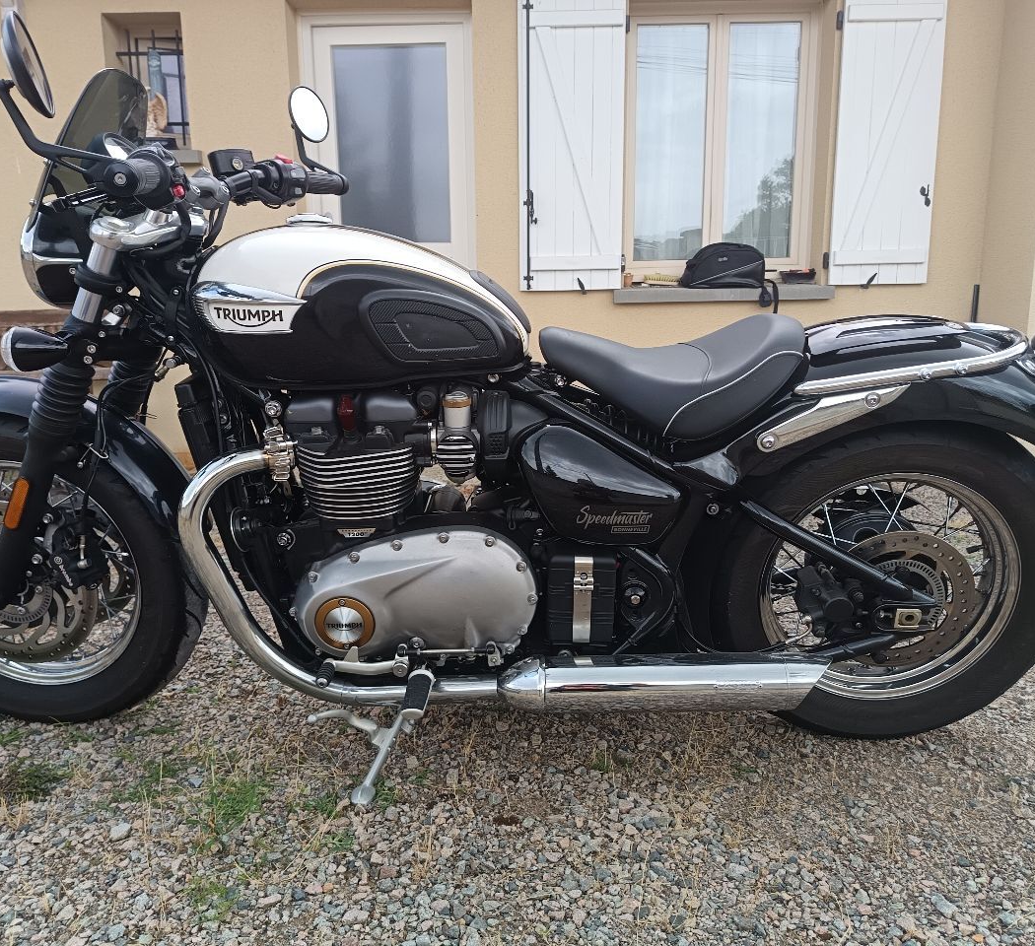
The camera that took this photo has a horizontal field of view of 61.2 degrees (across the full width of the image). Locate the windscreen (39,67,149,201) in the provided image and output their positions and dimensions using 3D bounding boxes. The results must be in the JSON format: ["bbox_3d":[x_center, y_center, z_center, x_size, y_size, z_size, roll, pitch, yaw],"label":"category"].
[{"bbox_3d":[-0.636,-0.505,1.337,0.065,0.230,0.260,27,20,-2],"label":"windscreen"}]

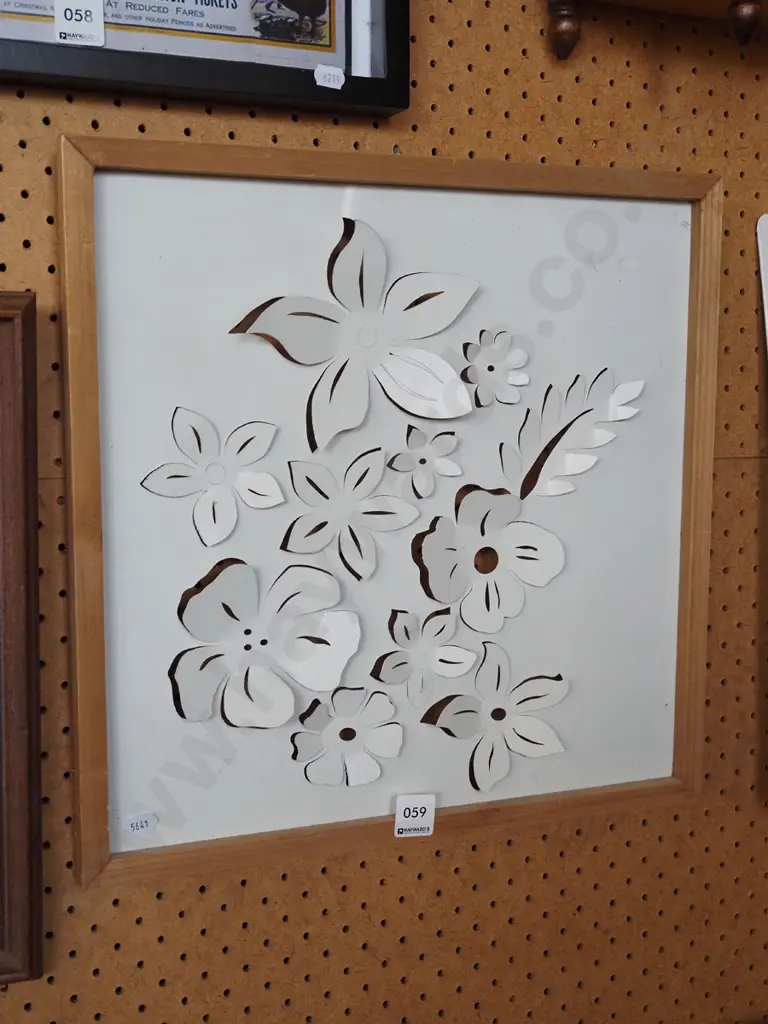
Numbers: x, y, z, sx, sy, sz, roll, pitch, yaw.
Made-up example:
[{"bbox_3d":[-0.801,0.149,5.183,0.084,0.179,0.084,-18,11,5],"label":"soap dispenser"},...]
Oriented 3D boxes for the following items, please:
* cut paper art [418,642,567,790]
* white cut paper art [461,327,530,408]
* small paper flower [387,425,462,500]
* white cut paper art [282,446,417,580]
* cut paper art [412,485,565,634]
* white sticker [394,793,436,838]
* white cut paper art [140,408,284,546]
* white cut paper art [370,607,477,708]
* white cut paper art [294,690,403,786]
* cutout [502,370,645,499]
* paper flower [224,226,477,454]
[{"bbox_3d":[0.098,0.177,1.126,0.143,0.133,0.020,-3,7,-21],"label":"cut paper art"},{"bbox_3d":[0.092,-0.117,1.066,0.062,0.063,0.012,-3,8,-22],"label":"white cut paper art"},{"bbox_3d":[0.033,-0.041,1.053,0.066,0.060,0.010,-3,8,-22],"label":"small paper flower"},{"bbox_3d":[-0.026,0.003,1.034,0.118,0.107,0.012,-3,8,-22],"label":"white cut paper art"},{"bbox_3d":[0.088,0.039,1.081,0.143,0.126,0.018,-3,8,-22],"label":"cut paper art"},{"bbox_3d":[0.027,0.258,1.103,0.035,0.037,0.002,-3,7,-21],"label":"white sticker"},{"bbox_3d":[-0.131,-0.027,1.016,0.117,0.110,0.010,-3,7,-21],"label":"white cut paper art"},{"bbox_3d":[0.035,0.124,1.097,0.097,0.087,0.014,-3,7,-21],"label":"white cut paper art"},{"bbox_3d":[-0.030,0.187,1.079,0.098,0.085,0.014,-3,7,-21],"label":"white cut paper art"},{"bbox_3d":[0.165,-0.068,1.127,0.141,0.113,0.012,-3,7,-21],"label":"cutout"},{"bbox_3d":[-0.020,-0.137,1.015,0.208,0.179,0.019,-3,8,-22],"label":"paper flower"}]

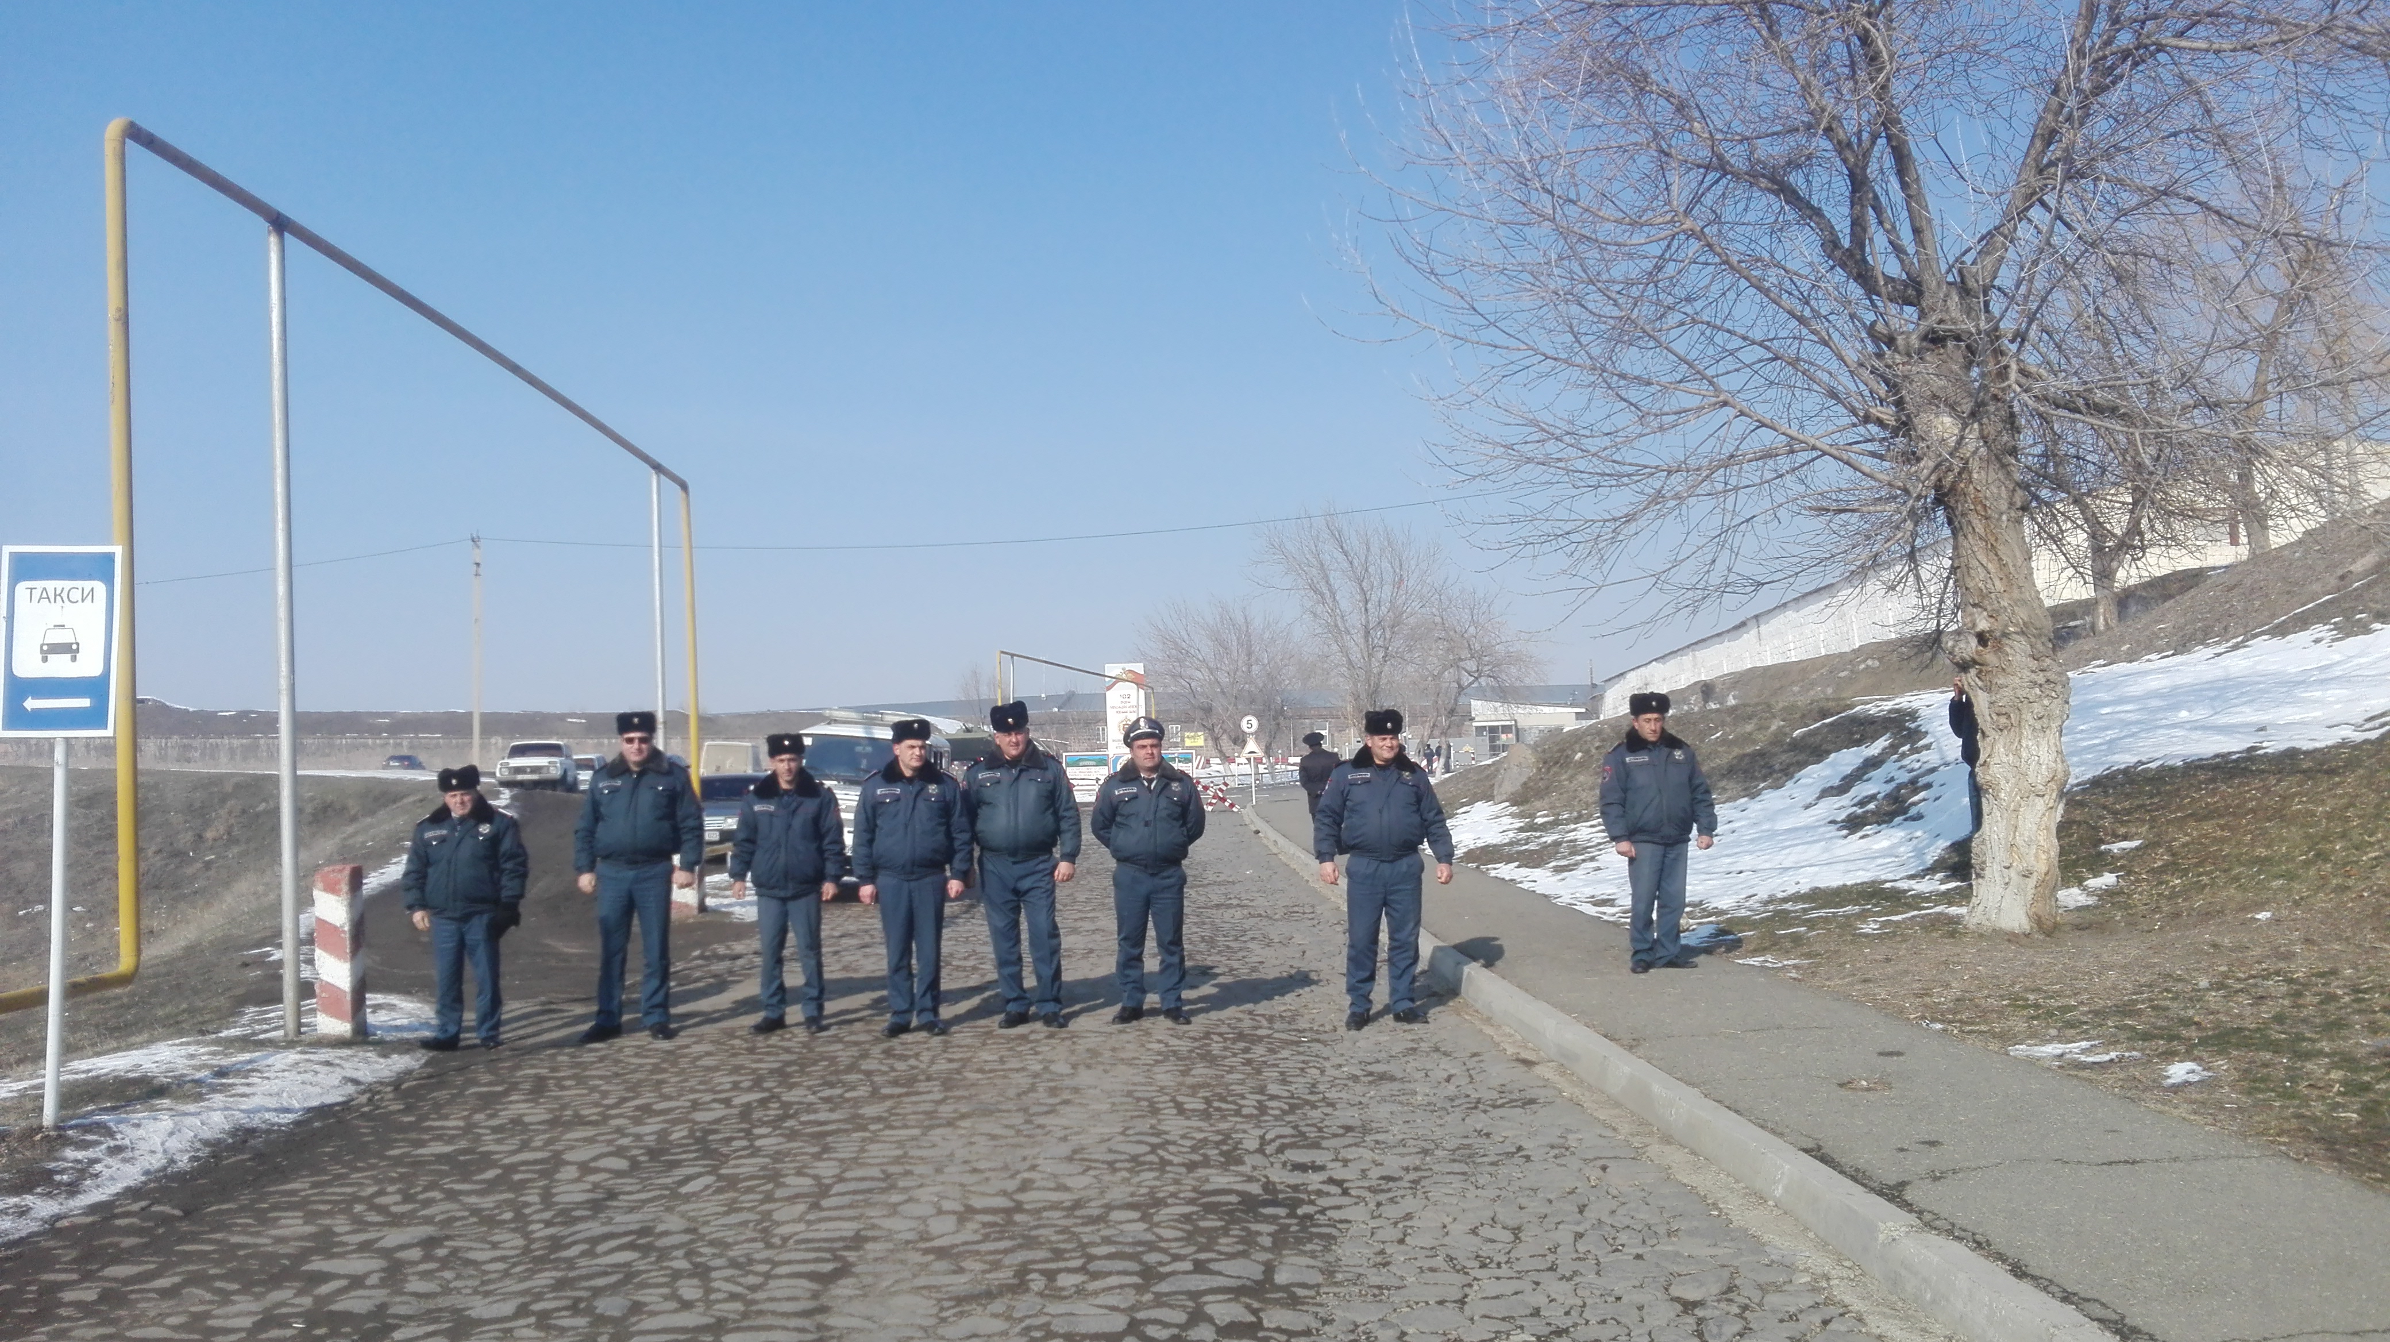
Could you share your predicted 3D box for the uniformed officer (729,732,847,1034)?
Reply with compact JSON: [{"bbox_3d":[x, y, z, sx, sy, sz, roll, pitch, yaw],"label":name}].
[{"bbox_3d":[-2.392,1.251,10.050,0.670,1.750,0.380,-2,-3,-7],"label":"uniformed officer"}]

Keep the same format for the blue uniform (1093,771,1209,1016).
[{"bbox_3d":[-0.271,1.286,10.150,0.666,1.463,0.380,-2,-2,-3],"label":"blue uniform"}]

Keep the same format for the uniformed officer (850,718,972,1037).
[{"bbox_3d":[-1.668,1.212,10.050,0.692,1.846,0.420,-1,-2,-8],"label":"uniformed officer"}]

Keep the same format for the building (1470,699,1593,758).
[{"bbox_3d":[22.533,4.018,115.000,8.300,4.200,6.000,-2,-3,9],"label":"building"}]

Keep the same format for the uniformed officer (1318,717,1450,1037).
[{"bbox_3d":[1.080,1.139,9.750,0.770,1.810,0.400,-2,-3,0],"label":"uniformed officer"}]

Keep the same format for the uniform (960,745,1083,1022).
[{"bbox_3d":[-1.014,1.241,10.100,0.674,1.599,0.380,-1,-2,-6],"label":"uniform"}]

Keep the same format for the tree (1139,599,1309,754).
[{"bbox_3d":[1.310,0.830,80.000,7.947,8.473,7.600,-2,-2,0],"label":"tree"}]

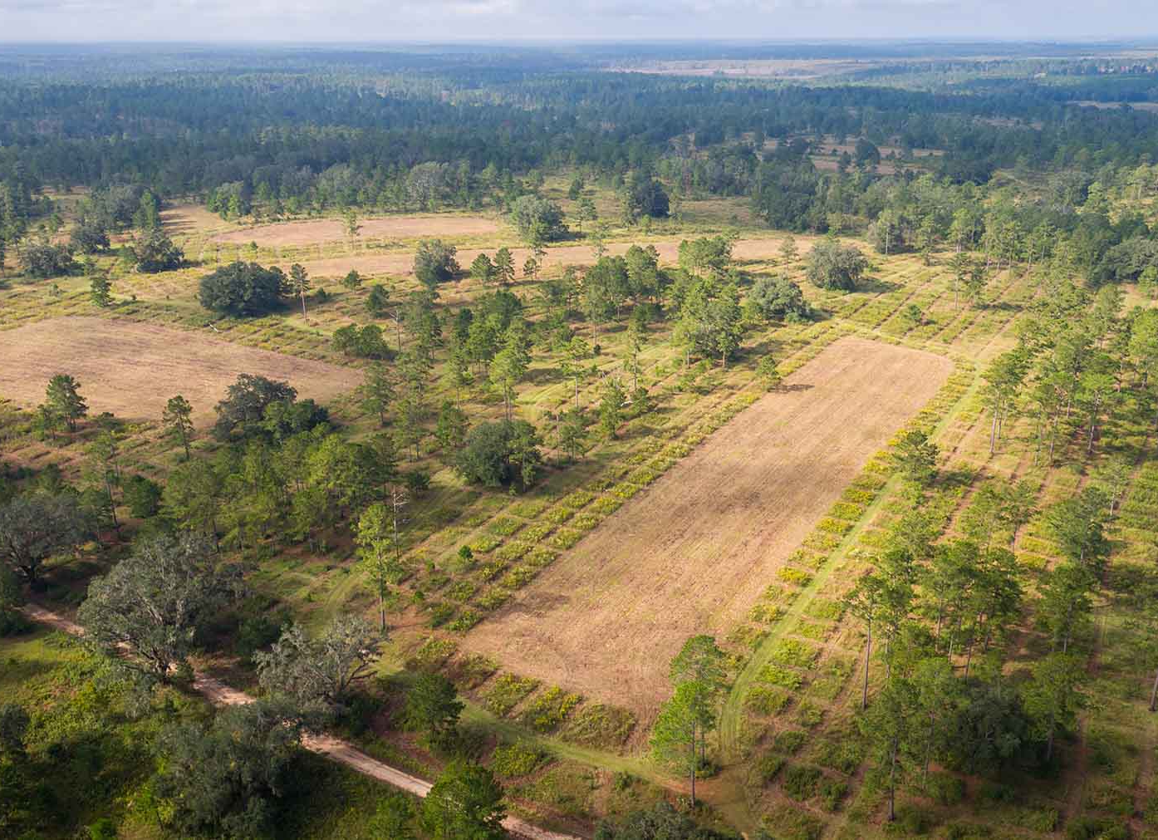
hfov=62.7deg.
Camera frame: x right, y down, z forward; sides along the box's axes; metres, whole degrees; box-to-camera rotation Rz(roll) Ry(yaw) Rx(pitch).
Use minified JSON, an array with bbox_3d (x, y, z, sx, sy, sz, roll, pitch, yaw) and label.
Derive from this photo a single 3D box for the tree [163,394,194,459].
[{"bbox_3d":[-96.680,2.110,230.790,7.000,16.500,7.000,-10,24,-23],"label":"tree"}]

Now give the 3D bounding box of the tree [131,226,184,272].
[{"bbox_3d":[-186.750,-74.760,420.720,20.500,18.000,20.500,-10,24,-22],"label":"tree"}]

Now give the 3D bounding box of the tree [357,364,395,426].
[{"bbox_3d":[-53.010,-6.330,250.530,9.300,17.000,9.300,-5,22,-12],"label":"tree"}]

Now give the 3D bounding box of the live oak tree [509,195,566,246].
[{"bbox_3d":[-20.070,-93.490,448.590,26.400,22.600,25.100,-1,22,-2],"label":"live oak tree"}]

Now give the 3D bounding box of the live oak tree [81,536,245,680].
[{"bbox_3d":[-61.860,29.930,141.530,22.600,21.800,21.500,-11,24,-25],"label":"live oak tree"}]

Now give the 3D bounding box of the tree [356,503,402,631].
[{"bbox_3d":[-31.840,24.120,153.340,7.000,23.600,7.000,-5,22,-12],"label":"tree"}]

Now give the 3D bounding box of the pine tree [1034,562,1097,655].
[{"bbox_3d":[73.440,30.020,144.860,8.400,18.100,8.400,12,25,28],"label":"pine tree"}]

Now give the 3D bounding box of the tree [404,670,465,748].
[{"bbox_3d":[-20.870,41.870,136.120,8.700,12.800,8.700,-4,22,-10],"label":"tree"}]

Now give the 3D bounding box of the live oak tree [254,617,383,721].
[{"bbox_3d":[-37.310,36.250,137.140,18.000,13.100,17.100,-7,23,-17],"label":"live oak tree"}]

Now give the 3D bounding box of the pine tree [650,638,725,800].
[{"bbox_3d":[13.250,37.550,116.940,9.000,25.300,9.000,3,22,7],"label":"pine tree"}]

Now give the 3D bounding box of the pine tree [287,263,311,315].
[{"bbox_3d":[-103.390,-48.380,352.200,7.800,19.500,7.800,-7,23,-15],"label":"pine tree"}]

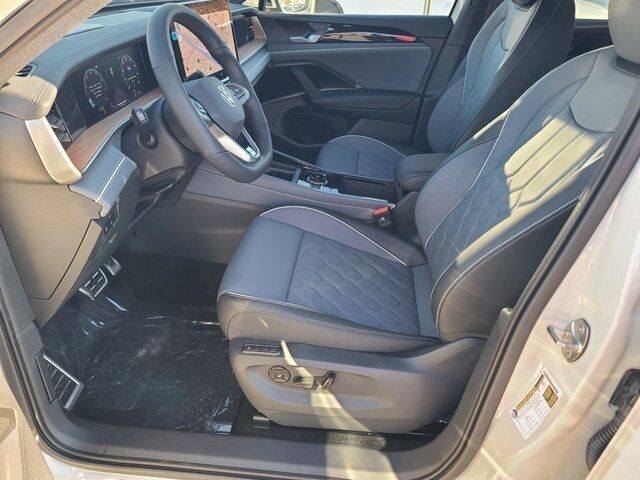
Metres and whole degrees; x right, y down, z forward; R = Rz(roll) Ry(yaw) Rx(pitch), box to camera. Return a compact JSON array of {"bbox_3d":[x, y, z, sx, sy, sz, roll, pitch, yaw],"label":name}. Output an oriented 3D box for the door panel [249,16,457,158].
[{"bbox_3d":[0.071,-0.615,1.924,0.880,0.580,0.130,3,31,5],"label":"door panel"}]

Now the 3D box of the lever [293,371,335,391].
[{"bbox_3d":[-0.012,0.283,0.934,0.088,0.033,0.022,3,31,5],"label":"lever"}]

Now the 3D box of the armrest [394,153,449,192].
[{"bbox_3d":[0.370,-0.192,1.343,0.290,0.075,0.180,3,31,5],"label":"armrest"}]

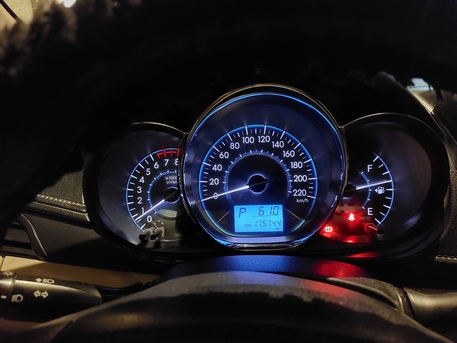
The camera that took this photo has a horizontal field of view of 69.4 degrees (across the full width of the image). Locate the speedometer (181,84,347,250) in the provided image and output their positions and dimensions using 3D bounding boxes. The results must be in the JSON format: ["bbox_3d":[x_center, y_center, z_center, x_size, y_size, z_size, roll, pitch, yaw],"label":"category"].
[{"bbox_3d":[0.032,-0.003,0.315,0.149,0.149,0.040,-2,-1,1],"label":"speedometer"}]

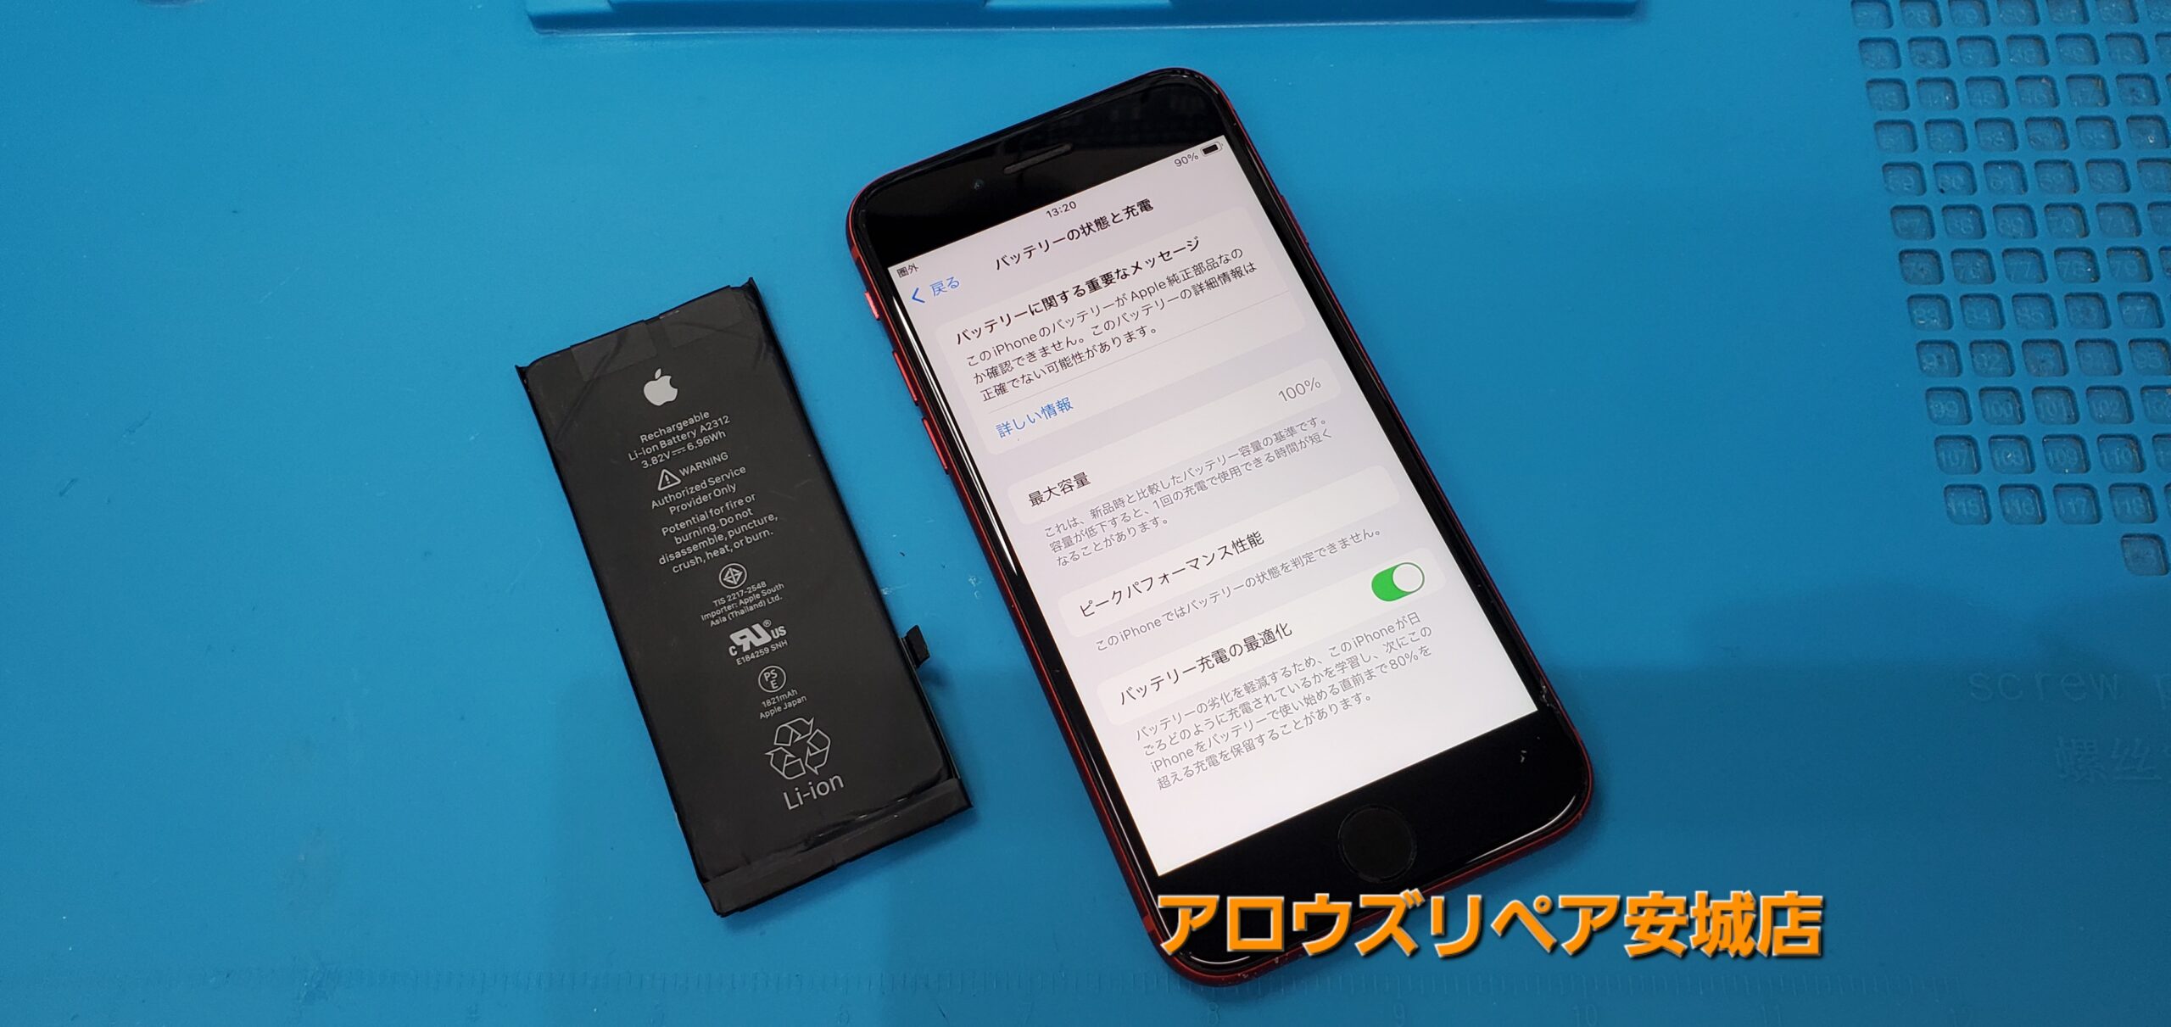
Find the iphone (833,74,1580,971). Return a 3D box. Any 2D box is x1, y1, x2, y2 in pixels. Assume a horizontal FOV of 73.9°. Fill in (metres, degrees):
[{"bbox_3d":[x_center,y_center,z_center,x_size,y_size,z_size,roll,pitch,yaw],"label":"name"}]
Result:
[{"bbox_3d":[0.016,-0.005,0.219,0.067,0.007,0.138,-23,70,-6],"label":"iphone"}]

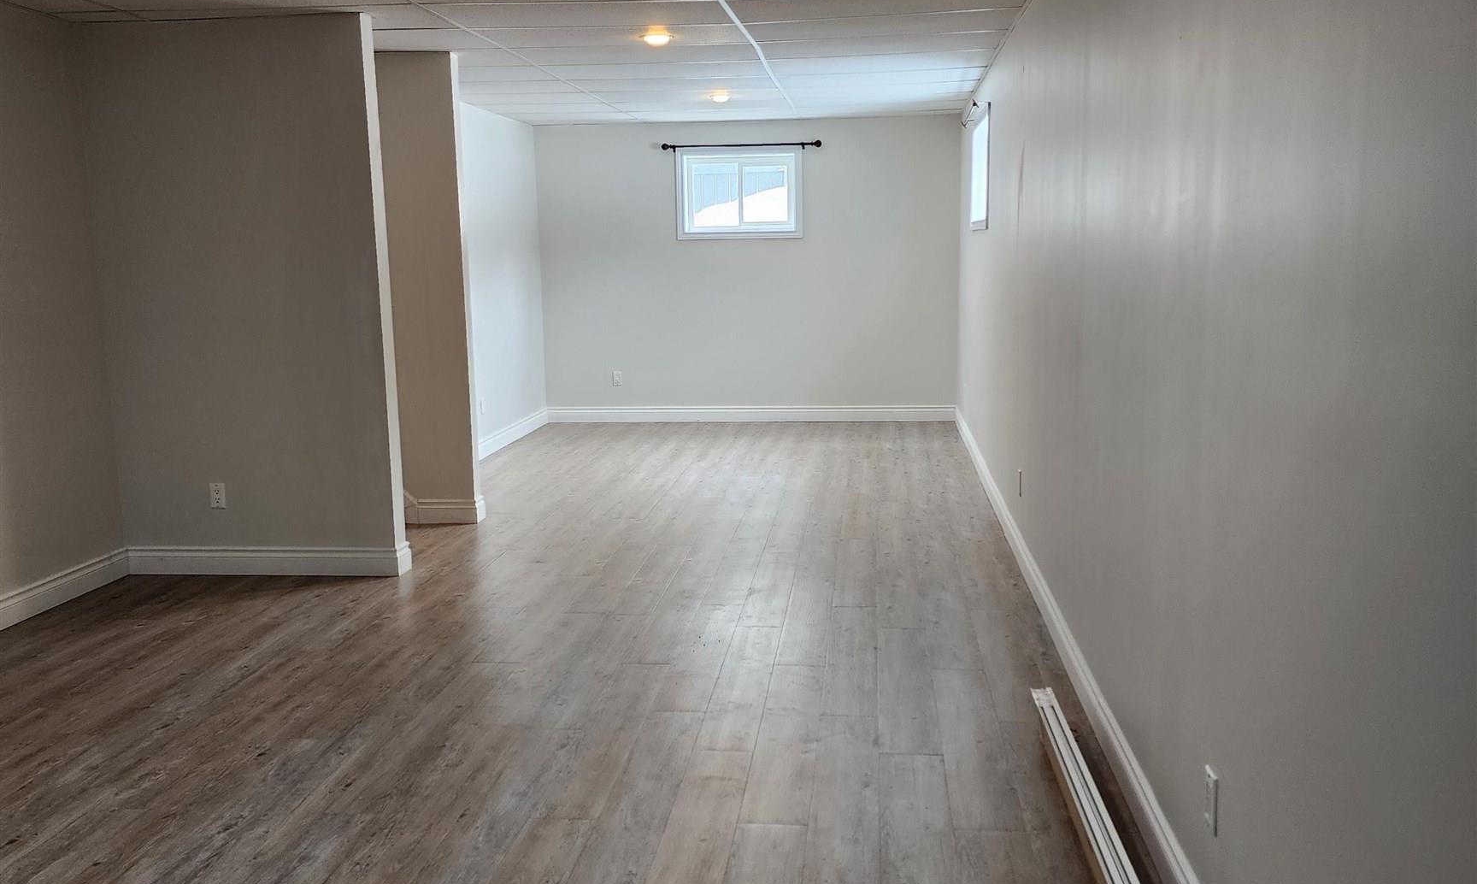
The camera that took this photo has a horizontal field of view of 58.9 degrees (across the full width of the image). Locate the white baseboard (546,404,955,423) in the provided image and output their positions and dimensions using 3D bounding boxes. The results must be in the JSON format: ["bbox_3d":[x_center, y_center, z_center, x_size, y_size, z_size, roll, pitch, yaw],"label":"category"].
[{"bbox_3d":[0.072,-0.216,10.320,3.267,0.126,0.022,0,8,6],"label":"white baseboard"}]

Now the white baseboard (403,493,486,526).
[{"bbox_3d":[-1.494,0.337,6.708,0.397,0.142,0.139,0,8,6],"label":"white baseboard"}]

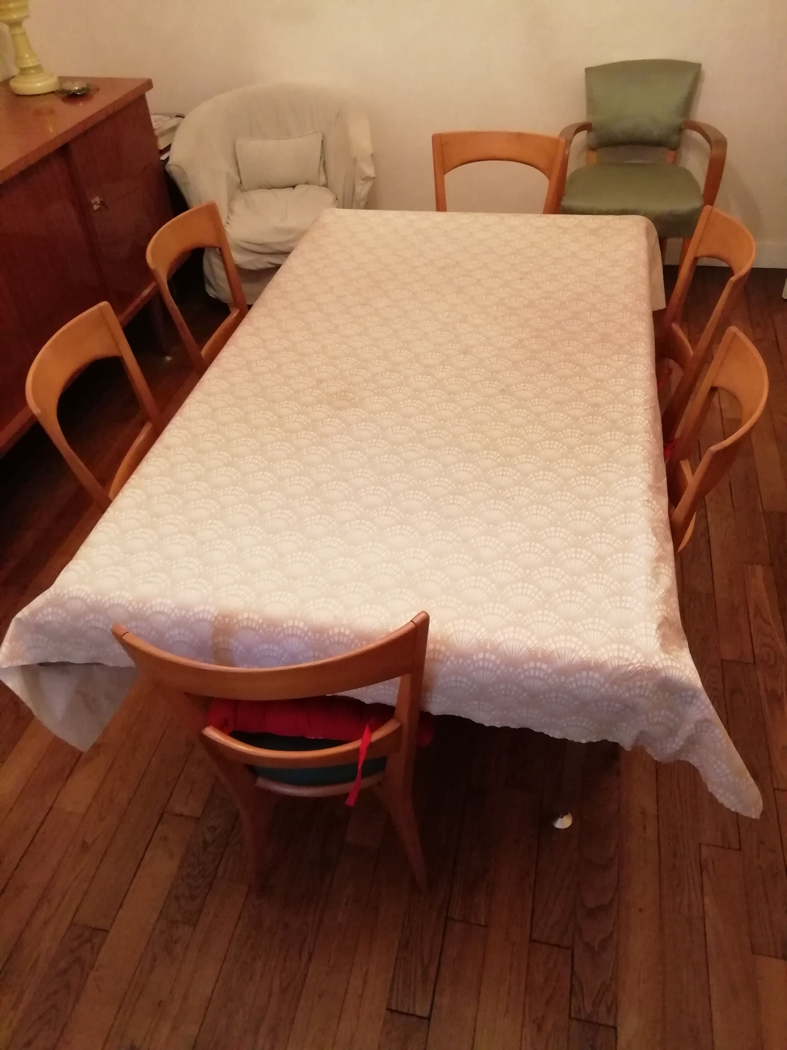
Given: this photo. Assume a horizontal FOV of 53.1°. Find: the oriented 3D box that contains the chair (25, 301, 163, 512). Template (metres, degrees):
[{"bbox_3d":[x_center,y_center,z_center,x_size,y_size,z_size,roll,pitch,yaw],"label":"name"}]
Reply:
[{"bbox_3d":[-0.454,-0.053,1.874,0.500,0.820,0.435,-1,42,4],"label":"chair"}]

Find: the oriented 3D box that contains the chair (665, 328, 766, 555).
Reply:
[{"bbox_3d":[0.445,0.020,1.715,0.500,0.820,0.435,13,45,18],"label":"chair"}]

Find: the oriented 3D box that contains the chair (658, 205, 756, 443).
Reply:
[{"bbox_3d":[0.608,-0.364,2.126,0.500,0.820,0.435,4,43,9],"label":"chair"}]

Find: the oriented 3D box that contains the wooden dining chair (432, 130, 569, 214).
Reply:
[{"bbox_3d":[0.304,-0.797,2.631,0.435,0.820,0.500,9,44,14],"label":"wooden dining chair"}]

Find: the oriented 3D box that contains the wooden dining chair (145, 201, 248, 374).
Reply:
[{"bbox_3d":[-0.349,-0.437,2.289,0.500,0.820,0.435,6,43,11],"label":"wooden dining chair"}]

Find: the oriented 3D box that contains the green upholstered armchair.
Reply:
[{"bbox_3d":[0.947,-1.312,3.129,0.580,0.840,0.550,6,43,11],"label":"green upholstered armchair"}]

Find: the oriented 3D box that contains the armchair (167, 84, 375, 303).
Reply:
[{"bbox_3d":[-0.470,-1.407,3.400,0.850,0.780,0.690,-2,42,3],"label":"armchair"}]

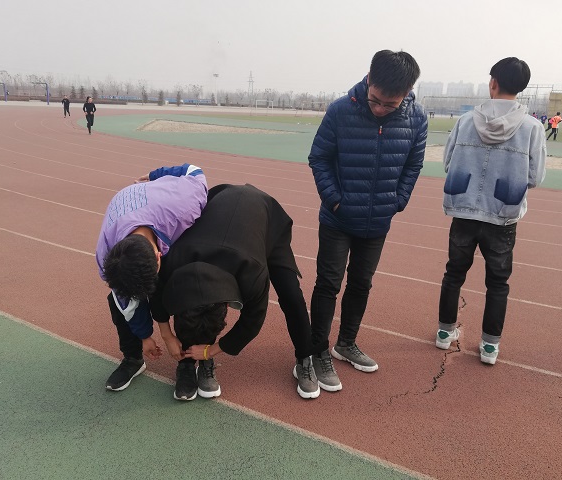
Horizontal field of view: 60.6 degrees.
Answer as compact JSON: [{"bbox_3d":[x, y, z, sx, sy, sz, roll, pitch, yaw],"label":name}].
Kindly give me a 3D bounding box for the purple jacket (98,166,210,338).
[{"bbox_3d":[-0.642,0.037,2.457,0.580,0.820,0.600,5,16,12],"label":"purple jacket"}]

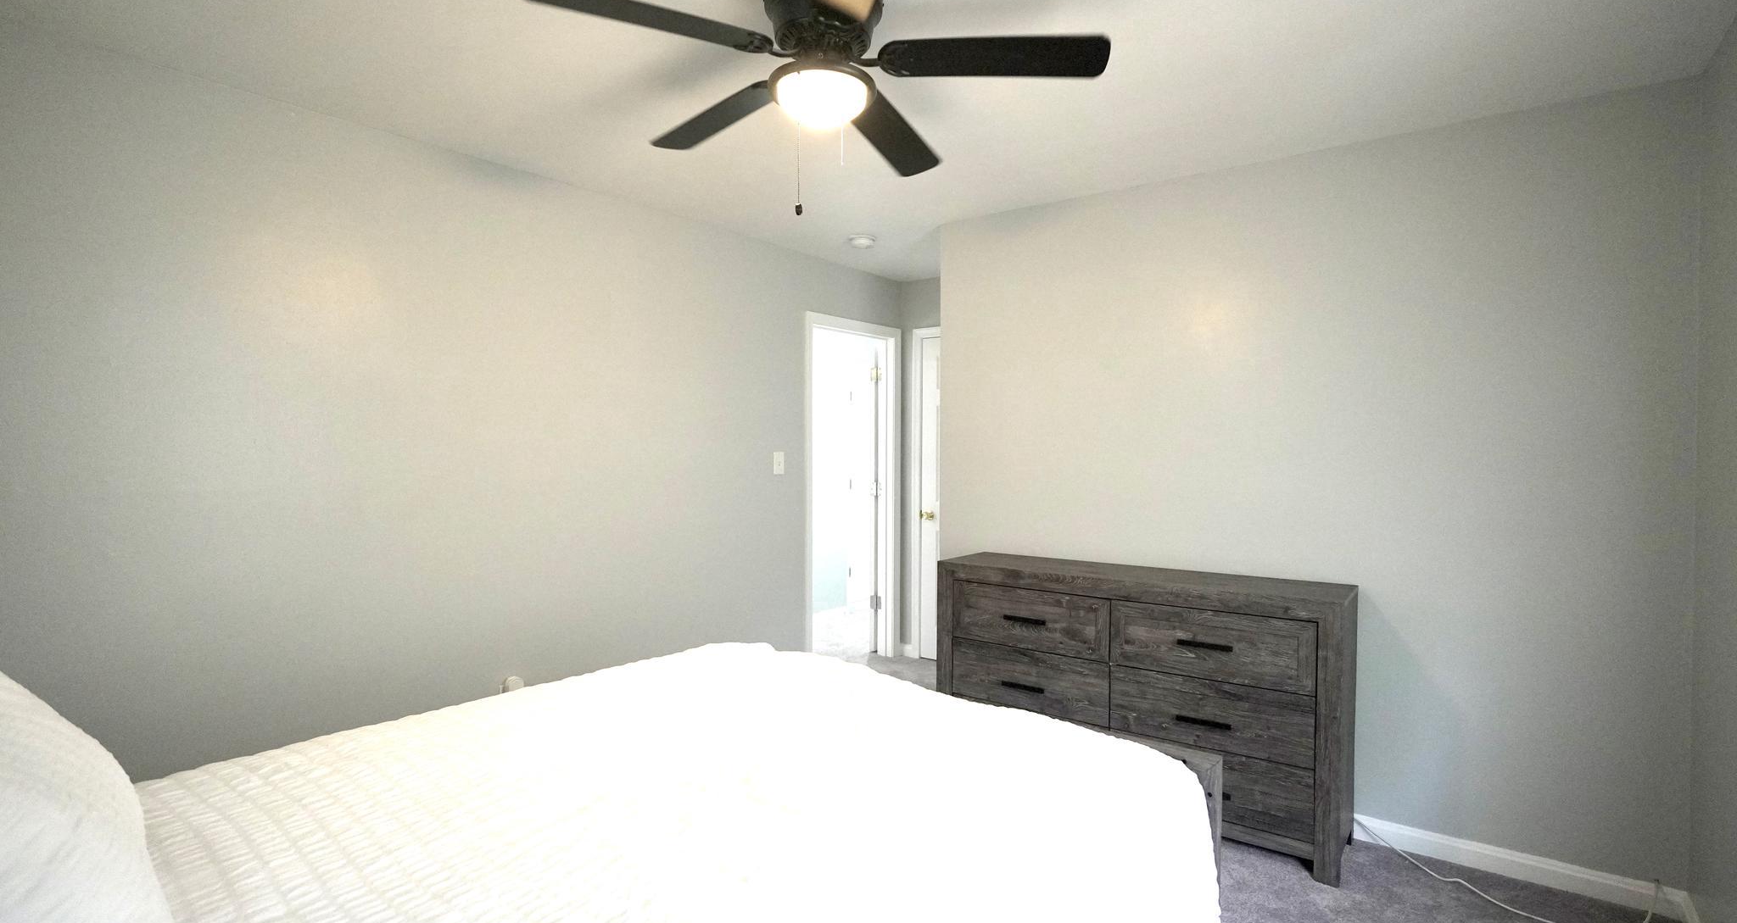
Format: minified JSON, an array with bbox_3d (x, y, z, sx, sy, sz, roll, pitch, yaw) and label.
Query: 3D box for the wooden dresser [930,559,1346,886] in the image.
[{"bbox_3d":[1.007,0.873,3.005,1.478,0.875,0.413,1,1,38],"label":"wooden dresser"}]

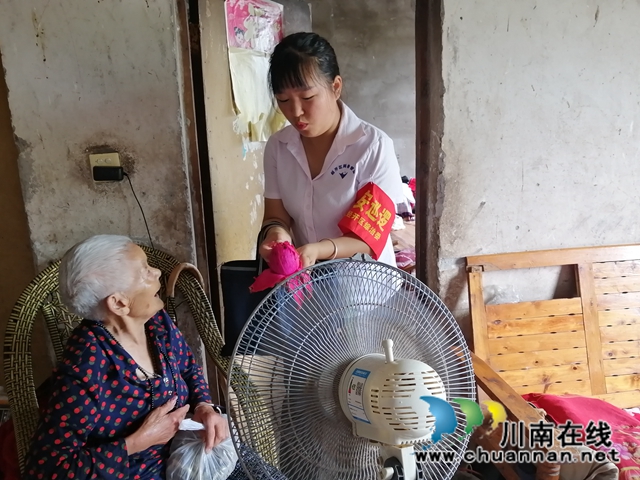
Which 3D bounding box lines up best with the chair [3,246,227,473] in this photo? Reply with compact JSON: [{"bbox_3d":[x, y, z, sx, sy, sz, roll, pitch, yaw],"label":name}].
[{"bbox_3d":[-0.407,0.536,1.303,0.610,0.970,0.620,-11,14,-39],"label":"chair"}]

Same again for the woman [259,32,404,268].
[{"bbox_3d":[0.024,0.198,1.475,0.450,1.530,0.390,3,12,25],"label":"woman"}]

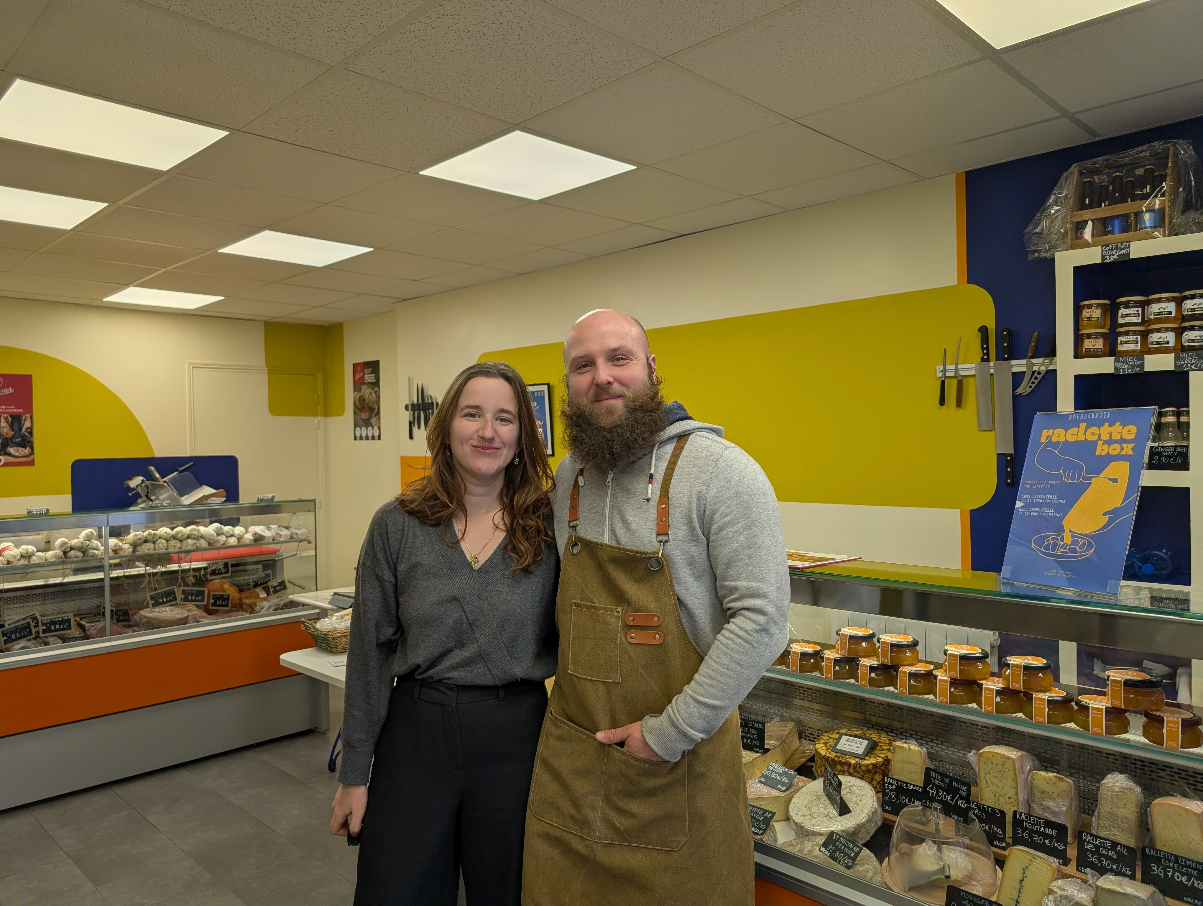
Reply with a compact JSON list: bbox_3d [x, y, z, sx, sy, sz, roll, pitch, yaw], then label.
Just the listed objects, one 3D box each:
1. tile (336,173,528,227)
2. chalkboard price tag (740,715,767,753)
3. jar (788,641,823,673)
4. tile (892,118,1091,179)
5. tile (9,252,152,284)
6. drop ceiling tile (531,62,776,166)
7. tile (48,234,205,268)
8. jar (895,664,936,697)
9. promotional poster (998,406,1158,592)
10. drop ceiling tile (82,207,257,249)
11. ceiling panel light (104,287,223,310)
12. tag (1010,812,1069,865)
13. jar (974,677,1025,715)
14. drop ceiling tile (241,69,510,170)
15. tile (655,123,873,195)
[{"bbox_3d":[-0.697,-1.027,3.413,0.598,0.018,0.598,0,1,44],"label":"tile"},{"bbox_3d":[0.346,0.642,1.930,0.097,0.075,0.030,0,2,44],"label":"chalkboard price tag"},{"bbox_3d":[0.414,0.419,1.711,0.075,0.046,0.075,-1,1,0],"label":"jar"},{"bbox_3d":[1.345,-1.058,2.906,0.598,0.018,0.295,0,1,44],"label":"tile"},{"bbox_3d":[-2.828,-1.012,4.611,0.597,0.020,0.597,0,2,44],"label":"tile"},{"bbox_3d":[0.165,-1.025,2.563,0.597,0.020,0.597,0,2,44],"label":"drop ceiling tile"},{"bbox_3d":[-2.442,-1.037,4.274,0.600,0.020,0.600,0,1,45],"label":"tile"},{"bbox_3d":[0.577,0.417,1.544,0.076,0.045,0.076,-1,1,0],"label":"jar"},{"bbox_3d":[0.777,0.074,1.375,0.010,0.301,0.212,20,-9,-28],"label":"promotional poster"},{"bbox_3d":[-1.976,-1.011,3.818,0.598,0.018,0.598,0,1,44],"label":"drop ceiling tile"},{"bbox_3d":[-2.879,-1.034,5.530,0.595,0.020,0.595,0,2,44],"label":"ceiling panel light"},{"bbox_3d":[0.873,0.760,1.656,0.098,0.075,0.030,0,2,44],"label":"tag"},{"bbox_3d":[0.685,0.417,1.436,0.076,0.045,0.076,-1,1,0],"label":"jar"},{"bbox_3d":[-0.683,-1.006,2.552,0.597,0.020,0.597,0,2,44],"label":"drop ceiling tile"},{"bbox_3d":[0.606,-1.073,3.075,0.600,0.020,0.600,0,1,45],"label":"tile"}]

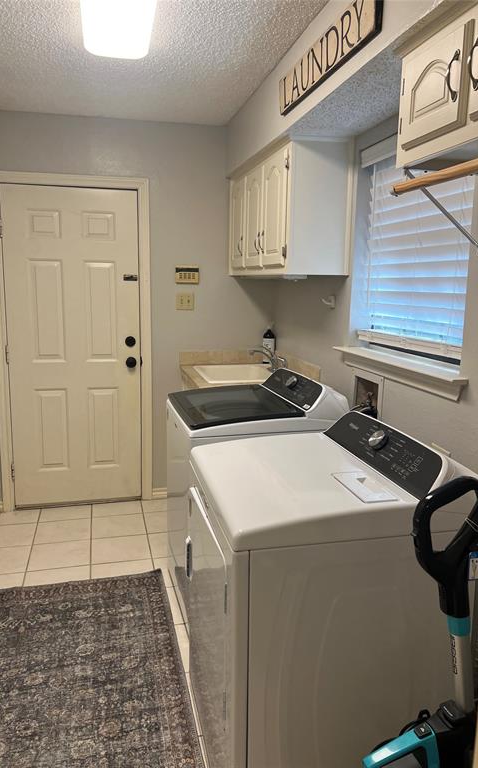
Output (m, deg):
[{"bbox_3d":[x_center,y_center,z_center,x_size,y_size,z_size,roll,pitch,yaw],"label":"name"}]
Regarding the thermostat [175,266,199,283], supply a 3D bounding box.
[{"bbox_3d":[-0.327,-0.696,3.716,0.152,0.103,0.030,-2,10,-14],"label":"thermostat"}]

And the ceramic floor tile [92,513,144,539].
[{"bbox_3d":[-0.727,0.865,3.488,0.310,0.010,0.308,-2,10,-14],"label":"ceramic floor tile"}]

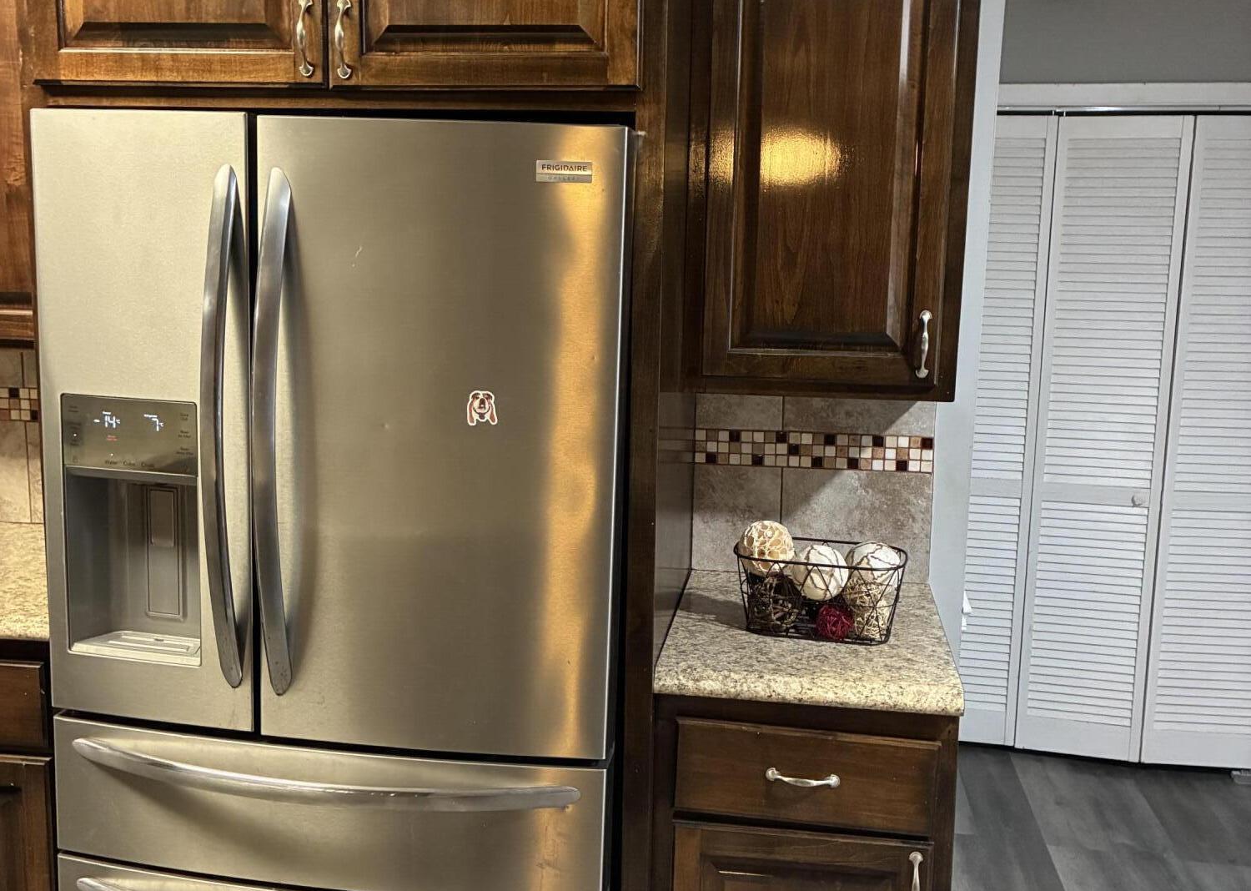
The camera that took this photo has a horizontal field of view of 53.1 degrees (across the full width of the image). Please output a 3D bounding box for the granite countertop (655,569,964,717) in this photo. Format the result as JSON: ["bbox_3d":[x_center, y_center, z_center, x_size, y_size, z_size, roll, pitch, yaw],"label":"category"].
[{"bbox_3d":[0.330,0.338,2.263,0.482,0.043,0.624,3,9,8],"label":"granite countertop"}]

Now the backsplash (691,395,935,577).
[{"bbox_3d":[0.377,0.076,2.529,0.478,0.393,0.014,3,9,8],"label":"backsplash"}]

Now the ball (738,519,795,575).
[{"bbox_3d":[0.252,0.182,2.233,0.098,0.098,0.098,3,8,8],"label":"ball"}]

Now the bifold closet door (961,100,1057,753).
[{"bbox_3d":[1.125,-0.018,4.027,0.385,2.017,0.035,3,8,8],"label":"bifold closet door"}]

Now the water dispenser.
[{"bbox_3d":[-0.755,0.125,1.990,0.222,0.410,0.120,3,8,10],"label":"water dispenser"}]

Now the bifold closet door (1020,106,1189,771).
[{"bbox_3d":[1.499,0.004,3.942,0.387,2.017,0.035,3,8,12],"label":"bifold closet door"}]

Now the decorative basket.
[{"bbox_3d":[0.342,0.255,2.209,0.300,0.138,0.180,4,9,15],"label":"decorative basket"}]

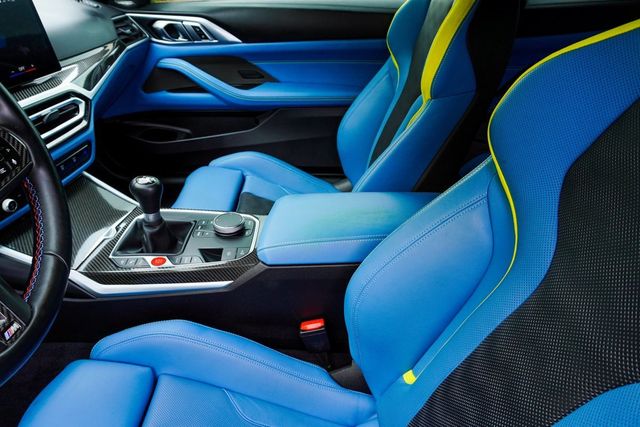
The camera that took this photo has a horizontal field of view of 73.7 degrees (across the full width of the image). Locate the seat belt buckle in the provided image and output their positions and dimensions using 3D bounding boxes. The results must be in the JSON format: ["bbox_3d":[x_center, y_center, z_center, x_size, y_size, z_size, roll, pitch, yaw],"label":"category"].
[{"bbox_3d":[-0.007,0.183,0.640,0.040,0.051,0.023,-10,31,6],"label":"seat belt buckle"}]

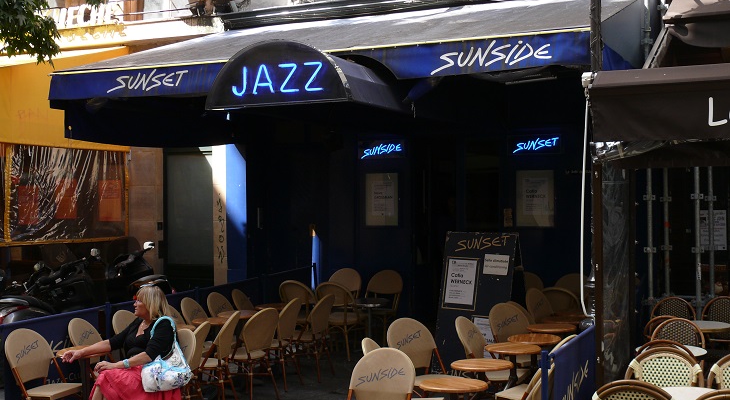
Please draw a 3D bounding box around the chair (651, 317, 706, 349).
[{"bbox_3d":[2.450,1.401,7.285,0.490,0.880,0.550,0,0,21],"label":"chair"}]

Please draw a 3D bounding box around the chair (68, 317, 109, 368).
[{"bbox_3d":[-2.233,1.457,7.871,0.520,0.891,0.446,-1,0,21],"label":"chair"}]

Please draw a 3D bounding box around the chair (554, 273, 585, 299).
[{"bbox_3d":[2.450,1.360,11.060,0.540,0.930,0.570,0,1,25],"label":"chair"}]

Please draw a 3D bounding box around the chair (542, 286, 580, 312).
[{"bbox_3d":[2.200,1.421,10.339,0.490,0.910,0.540,0,-1,27],"label":"chair"}]

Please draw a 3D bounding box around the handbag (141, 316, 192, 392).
[{"bbox_3d":[-1.465,1.140,6.850,0.385,0.560,0.170,-1,0,-14],"label":"handbag"}]

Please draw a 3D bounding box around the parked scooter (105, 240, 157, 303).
[{"bbox_3d":[-2.750,1.212,11.150,0.740,1.320,1.950,0,0,-18],"label":"parked scooter"}]

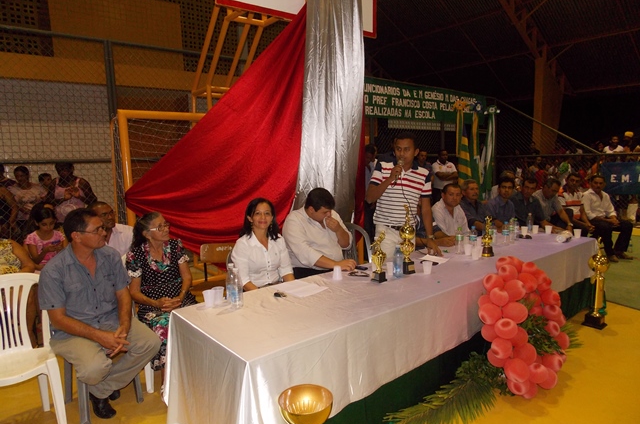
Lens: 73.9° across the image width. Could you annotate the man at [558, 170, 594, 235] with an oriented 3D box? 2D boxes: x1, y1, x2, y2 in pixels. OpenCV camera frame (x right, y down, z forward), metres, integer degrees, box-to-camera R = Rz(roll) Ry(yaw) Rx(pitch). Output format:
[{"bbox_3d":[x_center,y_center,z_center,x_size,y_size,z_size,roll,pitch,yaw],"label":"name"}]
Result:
[{"bbox_3d":[3.789,0.077,6.191,0.550,1.260,0.750,-7,9,-38],"label":"man"}]

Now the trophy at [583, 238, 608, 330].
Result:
[{"bbox_3d":[2.493,0.625,3.819,0.180,0.810,0.165,-7,9,-38],"label":"trophy"}]

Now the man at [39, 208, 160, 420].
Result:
[{"bbox_3d":[-1.411,0.616,2.662,0.550,1.250,0.700,-8,10,-44],"label":"man"}]

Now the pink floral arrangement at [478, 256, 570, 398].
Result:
[{"bbox_3d":[1.413,0.755,2.899,0.660,0.820,0.360,-7,9,-38],"label":"pink floral arrangement"}]

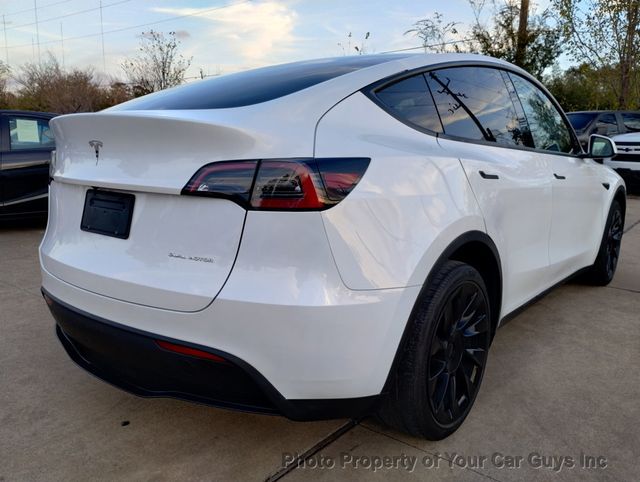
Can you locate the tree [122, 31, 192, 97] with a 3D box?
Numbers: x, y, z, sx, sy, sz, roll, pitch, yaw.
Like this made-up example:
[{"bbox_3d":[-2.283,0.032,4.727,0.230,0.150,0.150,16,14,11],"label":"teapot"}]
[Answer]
[{"bbox_3d":[-5.688,-4.869,18.599,2.511,5.073,2.385,-3,11,-16],"label":"tree"}]

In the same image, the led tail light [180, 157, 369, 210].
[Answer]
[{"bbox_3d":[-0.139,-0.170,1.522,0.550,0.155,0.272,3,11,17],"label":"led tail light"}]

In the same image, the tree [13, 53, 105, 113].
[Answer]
[{"bbox_3d":[-10.798,-5.403,21.930,3.807,4.898,3.616,-5,12,-25],"label":"tree"}]

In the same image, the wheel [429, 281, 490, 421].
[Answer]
[{"bbox_3d":[0.475,0.417,2.075,0.210,0.560,0.560,9,13,39],"label":"wheel"}]

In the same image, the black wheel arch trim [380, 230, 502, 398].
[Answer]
[{"bbox_3d":[0.484,0.200,1.974,0.130,0.490,0.970,9,13,39],"label":"black wheel arch trim"}]

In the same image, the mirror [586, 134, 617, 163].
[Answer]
[{"bbox_3d":[1.840,-0.611,3.357,0.200,0.155,0.130,9,13,39],"label":"mirror"}]

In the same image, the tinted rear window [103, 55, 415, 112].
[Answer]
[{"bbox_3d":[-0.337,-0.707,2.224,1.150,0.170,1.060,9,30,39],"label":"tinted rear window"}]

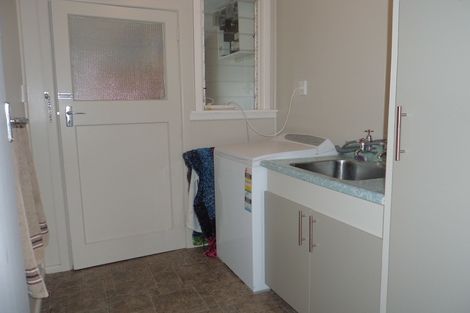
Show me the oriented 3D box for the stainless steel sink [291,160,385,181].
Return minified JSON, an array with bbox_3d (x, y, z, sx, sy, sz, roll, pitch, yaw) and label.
[{"bbox_3d":[0.611,0.161,1.858,0.478,0.200,0.564,-4,8,-24],"label":"stainless steel sink"}]

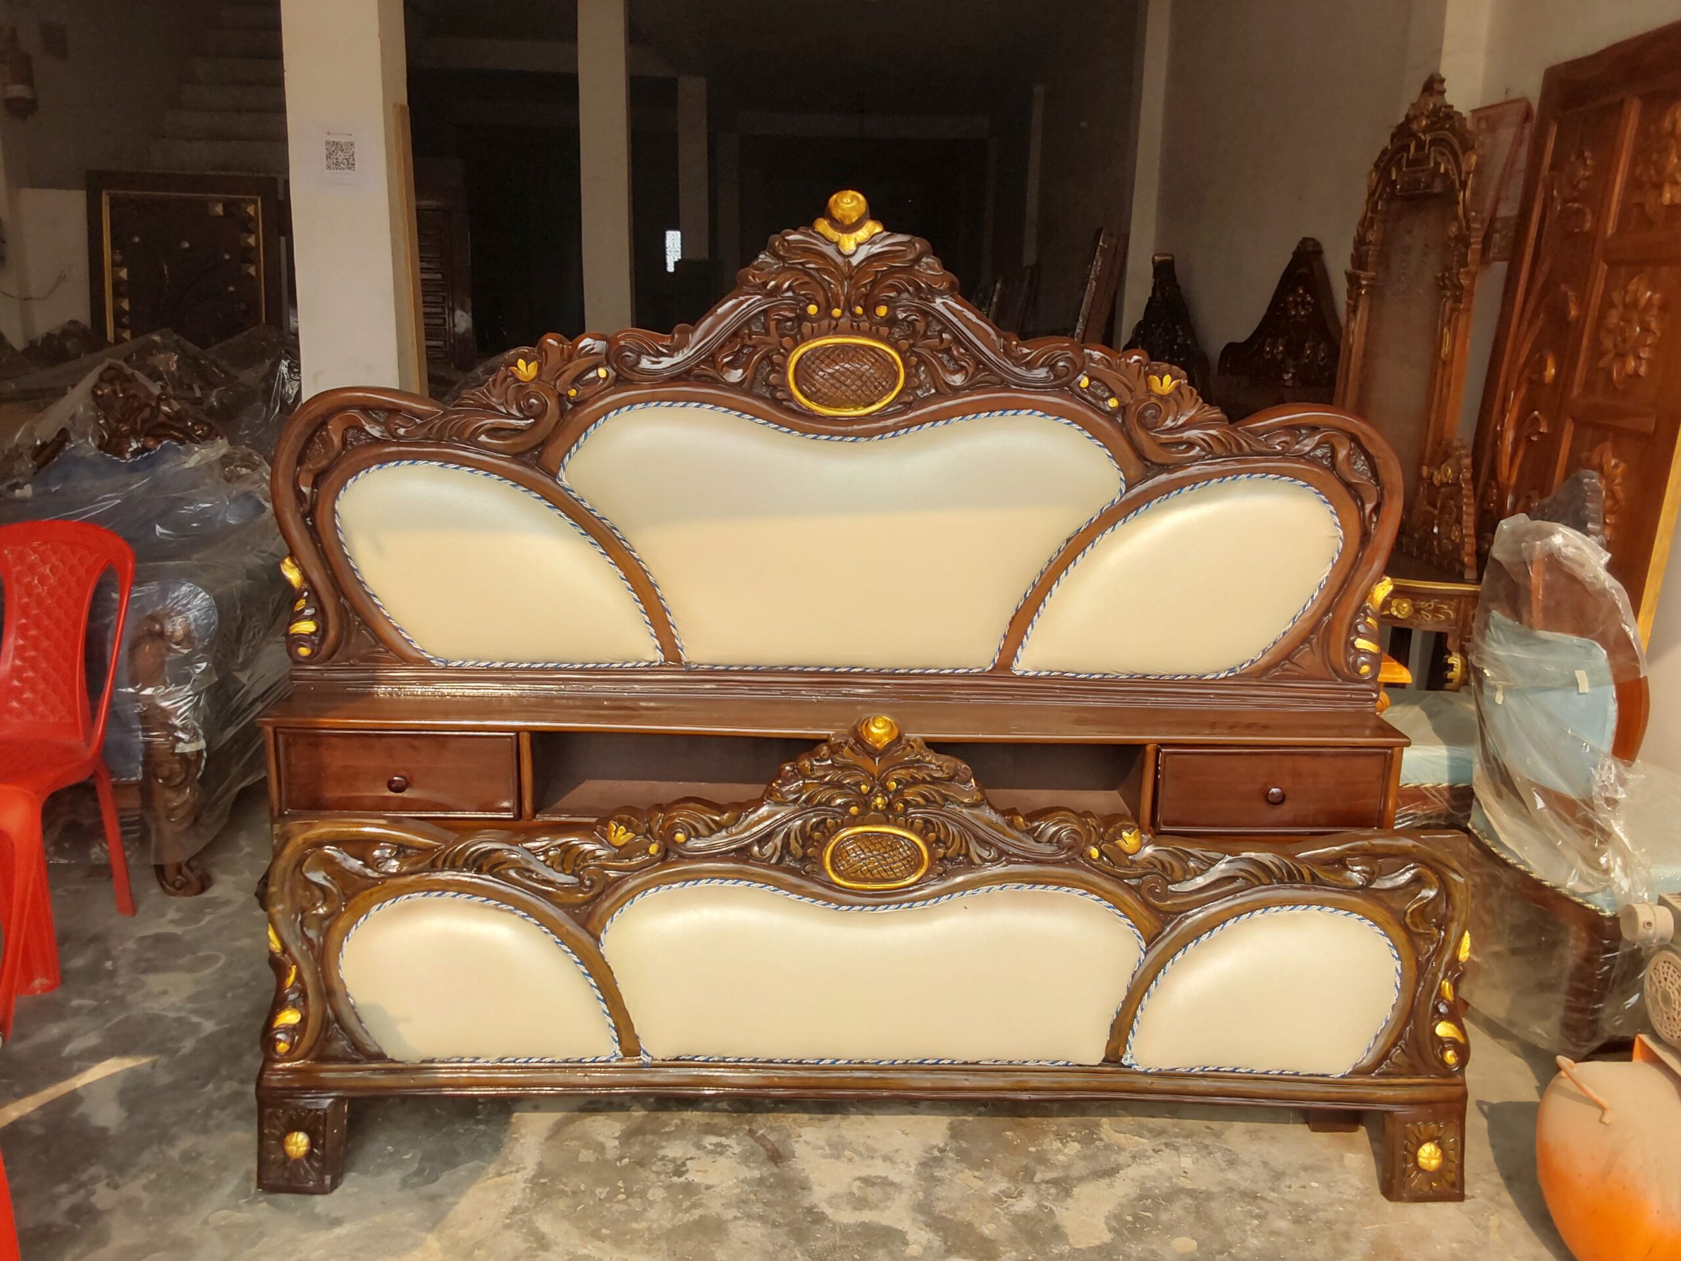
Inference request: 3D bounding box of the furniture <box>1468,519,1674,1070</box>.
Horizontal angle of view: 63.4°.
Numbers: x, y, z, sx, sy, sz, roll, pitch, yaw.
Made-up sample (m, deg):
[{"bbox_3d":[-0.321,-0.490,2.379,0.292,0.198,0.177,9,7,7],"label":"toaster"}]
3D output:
[{"bbox_3d":[1.672,0.291,2.817,0.600,1.020,0.570,-1,13,-8],"label":"furniture"}]

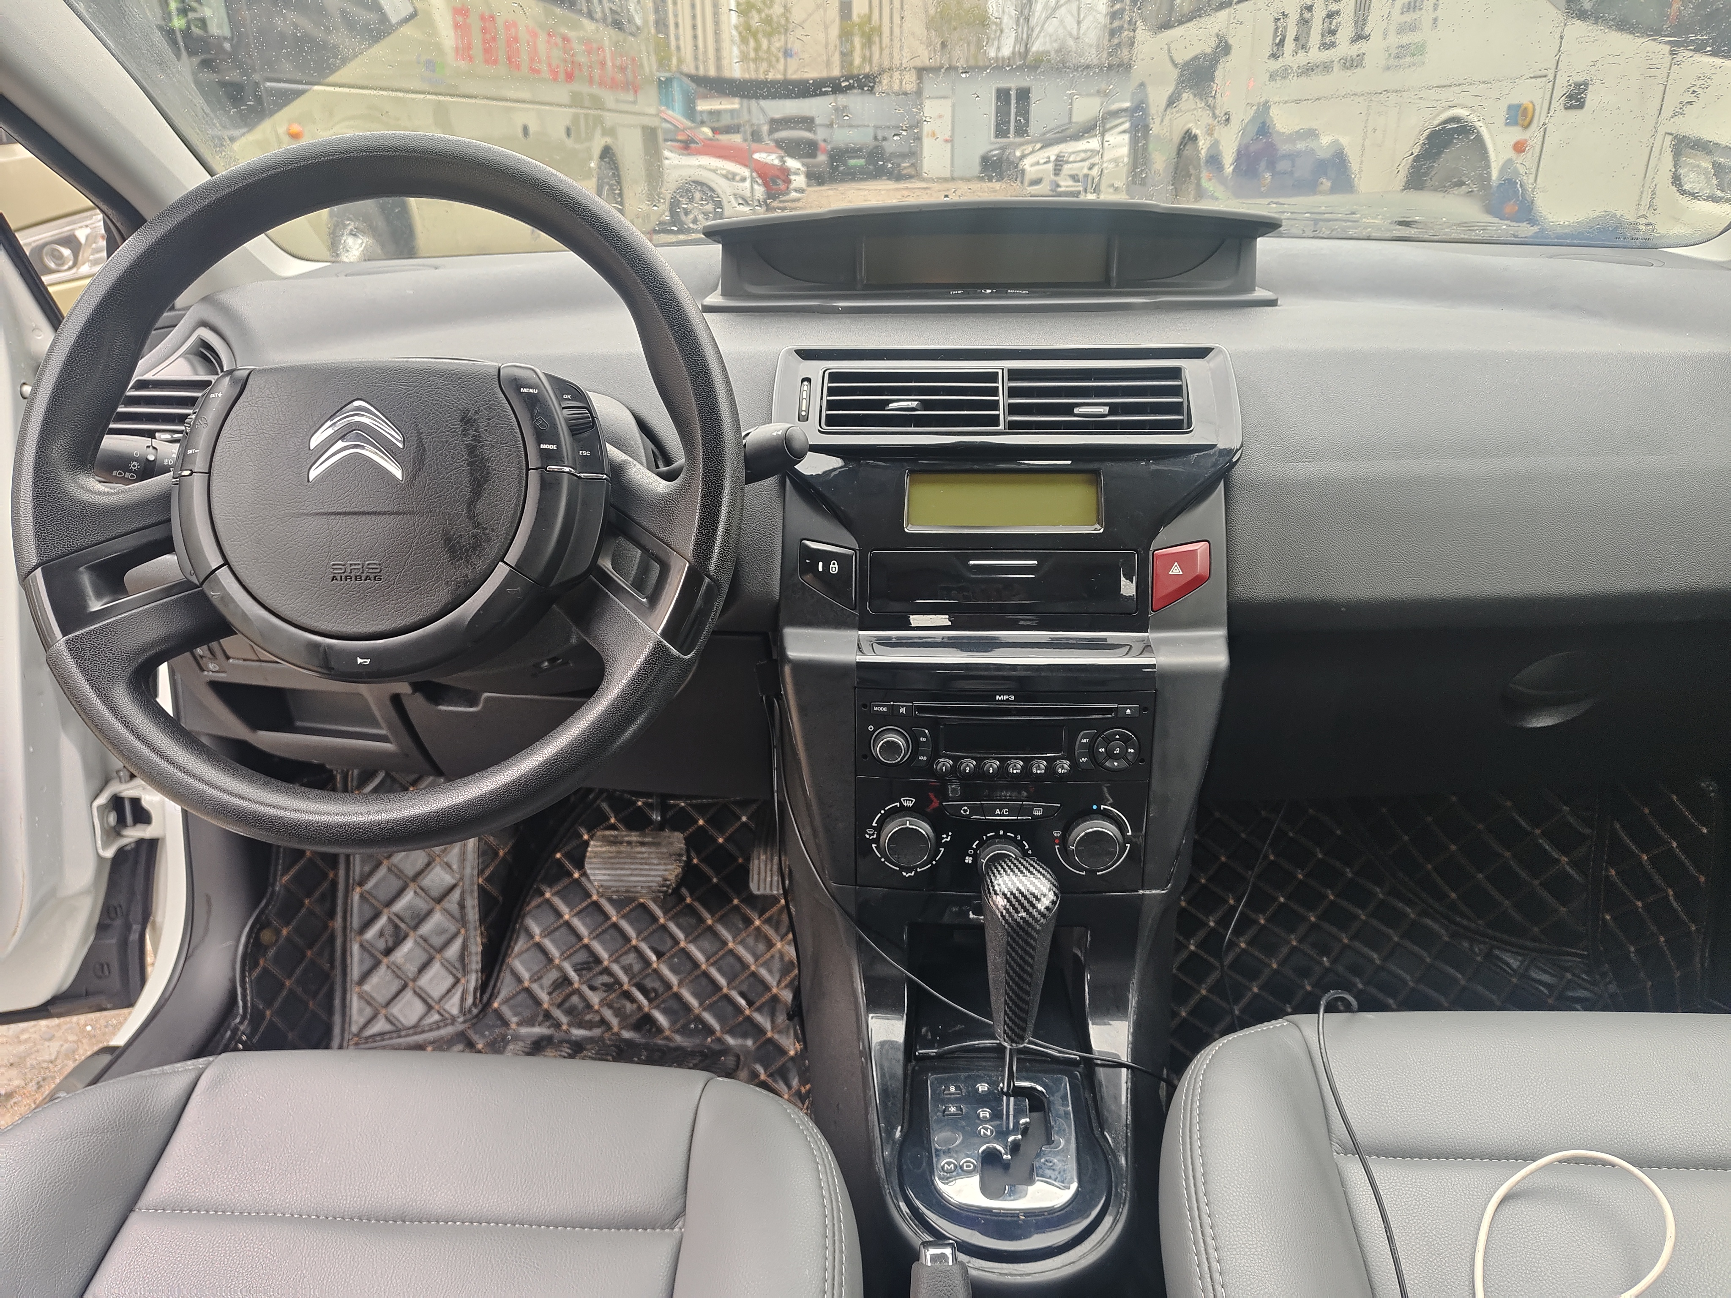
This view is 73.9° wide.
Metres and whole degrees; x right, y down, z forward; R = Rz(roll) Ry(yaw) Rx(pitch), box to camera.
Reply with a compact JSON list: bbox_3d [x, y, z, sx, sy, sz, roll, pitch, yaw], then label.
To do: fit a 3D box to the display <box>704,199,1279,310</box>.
[{"bbox_3d":[0.096,-0.309,0.883,0.425,0.076,0.150,0,24,0],"label":"display"}]

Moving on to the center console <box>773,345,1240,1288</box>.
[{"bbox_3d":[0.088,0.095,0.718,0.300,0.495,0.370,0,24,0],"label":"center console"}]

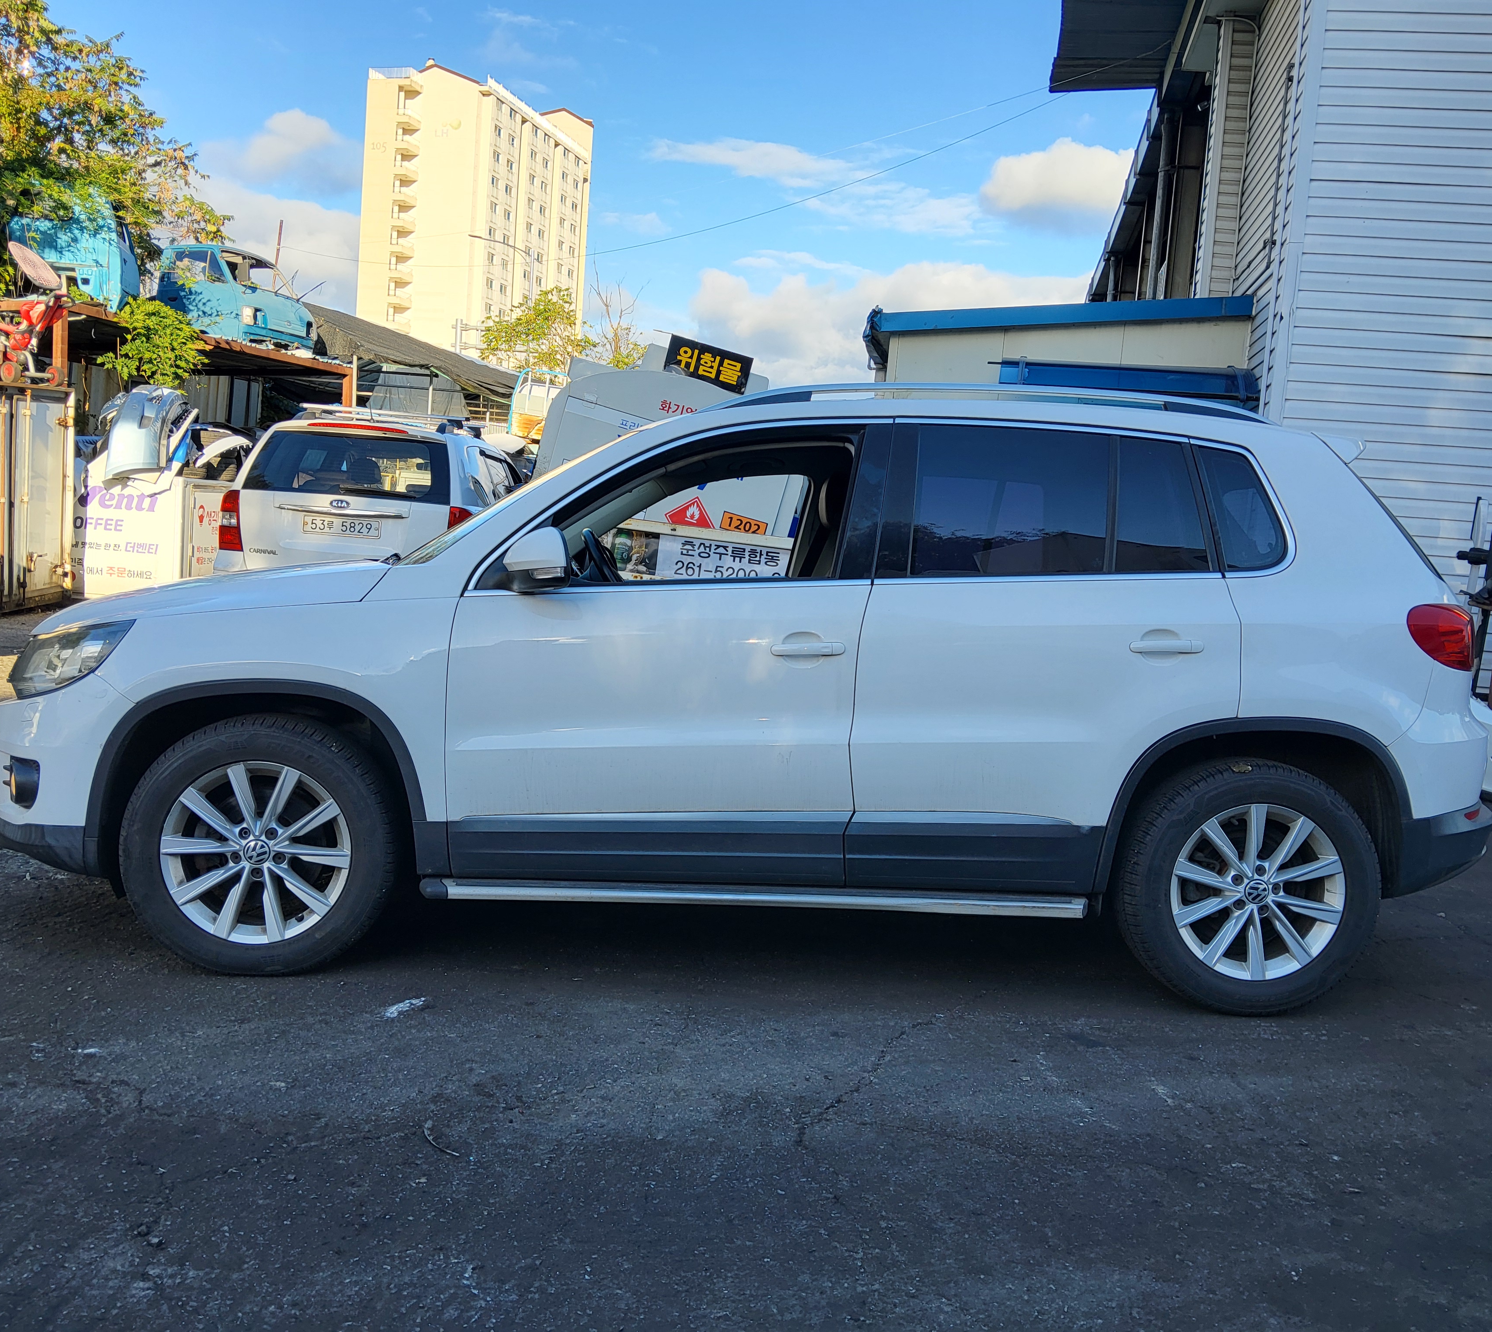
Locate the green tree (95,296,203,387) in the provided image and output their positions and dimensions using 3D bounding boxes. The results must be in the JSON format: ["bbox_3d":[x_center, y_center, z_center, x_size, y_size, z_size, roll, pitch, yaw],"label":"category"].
[{"bbox_3d":[-7.612,-4.129,17.000,1.400,1.200,1.200,4,5,0],"label":"green tree"}]

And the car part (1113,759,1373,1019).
[{"bbox_3d":[1.350,0.586,3.632,0.685,0.685,0.240,3,5,-3],"label":"car part"}]

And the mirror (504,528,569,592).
[{"bbox_3d":[-0.522,-0.264,3.330,0.155,0.160,0.220,3,5,-3],"label":"mirror"}]

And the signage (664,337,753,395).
[{"bbox_3d":[-0.266,-2.085,9.300,0.610,0.300,0.030,15,5,-1],"label":"signage"}]

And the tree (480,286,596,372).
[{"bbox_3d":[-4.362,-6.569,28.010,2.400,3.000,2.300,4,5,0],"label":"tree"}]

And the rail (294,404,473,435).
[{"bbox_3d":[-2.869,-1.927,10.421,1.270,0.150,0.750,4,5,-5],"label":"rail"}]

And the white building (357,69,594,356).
[{"bbox_3d":[-28.809,-41.969,155.995,15.000,47.000,27.000,6,5,19],"label":"white building"}]

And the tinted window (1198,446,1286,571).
[{"bbox_3d":[1.333,-0.421,3.577,0.270,0.340,0.040,3,-13,-3],"label":"tinted window"}]

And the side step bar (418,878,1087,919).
[{"bbox_3d":[0.025,0.575,3.488,1.700,0.075,0.170,3,5,-3],"label":"side step bar"}]

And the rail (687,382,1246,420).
[{"bbox_3d":[0.664,-0.706,3.687,1.570,0.130,0.050,3,5,-3],"label":"rail"}]

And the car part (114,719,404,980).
[{"bbox_3d":[-1.248,0.464,3.503,0.685,0.685,0.240,3,5,-4],"label":"car part"}]

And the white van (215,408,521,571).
[{"bbox_3d":[-3.025,-1.196,11.764,1.950,1.840,4.930,4,5,-5],"label":"white van"}]

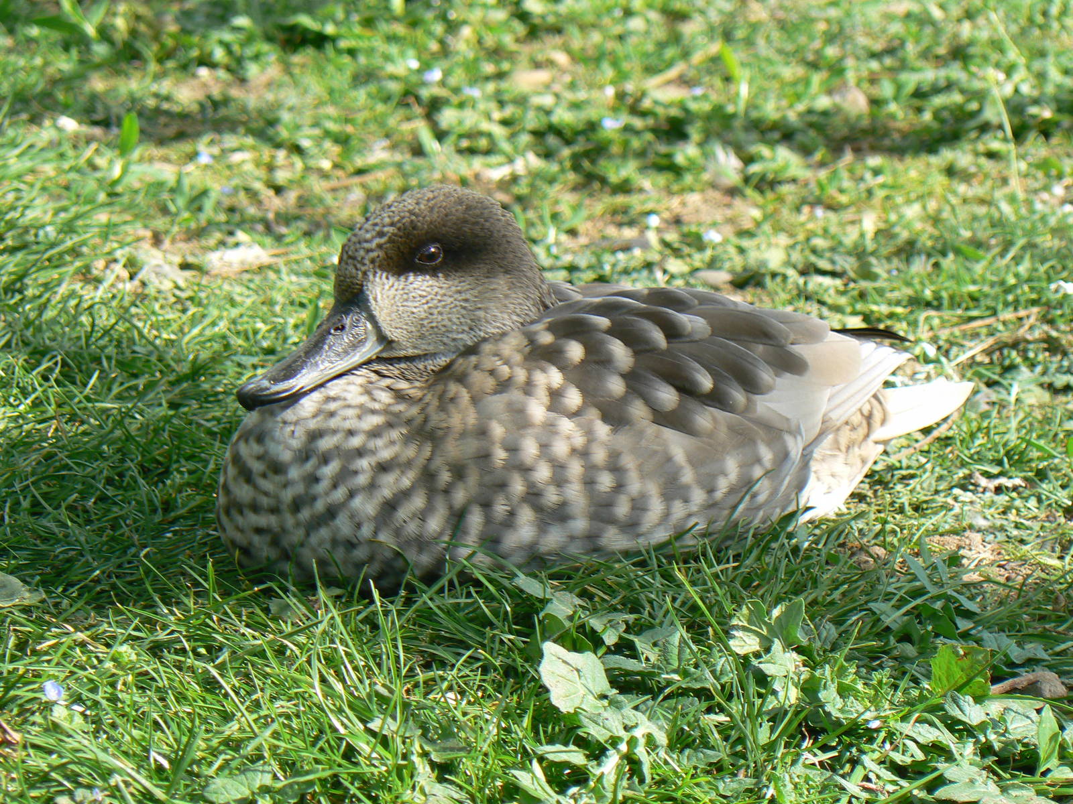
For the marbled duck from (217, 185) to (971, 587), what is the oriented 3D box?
[{"bbox_3d":[0.024,-0.017,2.650,0.285,0.138,0.145,-10,22,-25],"label":"marbled duck"}]

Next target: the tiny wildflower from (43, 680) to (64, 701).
[{"bbox_3d":[-0.158,0.094,2.510,0.007,0.005,0.007,0,20,0],"label":"tiny wildflower"}]

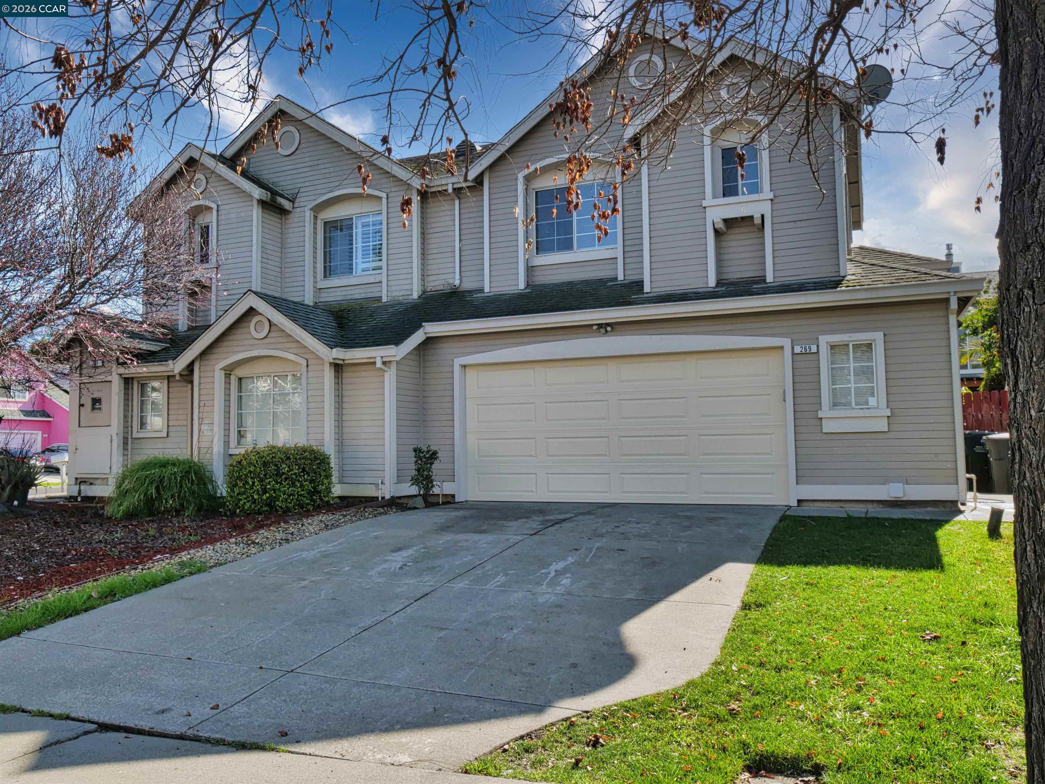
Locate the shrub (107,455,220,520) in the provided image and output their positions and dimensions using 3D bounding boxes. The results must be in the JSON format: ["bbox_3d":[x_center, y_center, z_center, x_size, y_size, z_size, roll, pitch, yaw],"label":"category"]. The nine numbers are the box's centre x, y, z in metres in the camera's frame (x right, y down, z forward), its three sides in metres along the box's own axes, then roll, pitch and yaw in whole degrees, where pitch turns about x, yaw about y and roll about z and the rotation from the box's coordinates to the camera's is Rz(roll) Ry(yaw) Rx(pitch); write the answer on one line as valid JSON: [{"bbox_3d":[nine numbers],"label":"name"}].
[{"bbox_3d":[-5.404,1.381,12.688,1.500,0.880,1.300,-2,-4,24],"label":"shrub"}]

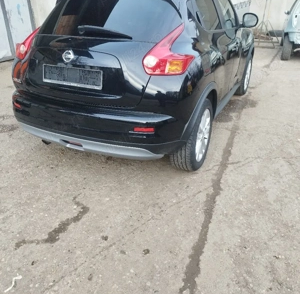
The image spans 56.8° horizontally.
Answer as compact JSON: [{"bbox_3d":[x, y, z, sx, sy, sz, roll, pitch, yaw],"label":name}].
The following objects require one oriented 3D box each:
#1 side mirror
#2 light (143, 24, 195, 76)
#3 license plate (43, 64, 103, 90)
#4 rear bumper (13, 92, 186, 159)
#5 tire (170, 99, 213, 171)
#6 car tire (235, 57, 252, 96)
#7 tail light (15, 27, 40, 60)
[{"bbox_3d":[1.210,-1.528,3.319,0.230,0.180,0.130,13,30,23],"label":"side mirror"},{"bbox_3d":[0.152,-0.647,1.861,0.300,0.320,0.310,13,30,23],"label":"light"},{"bbox_3d":[-0.564,-0.508,2.015,0.530,0.130,0.025,13,20,23],"label":"license plate"},{"bbox_3d":[-0.518,-0.232,2.268,1.680,0.430,0.420,13,30,23],"label":"rear bumper"},{"bbox_3d":[0.402,-0.128,2.499,0.220,0.665,0.665,13,30,23],"label":"tire"},{"bbox_3d":[1.506,-1.156,4.530,0.220,0.665,0.665,13,30,23],"label":"car tire"},{"bbox_3d":[-1.063,-0.923,2.382,0.300,0.320,0.310,13,30,23],"label":"tail light"}]

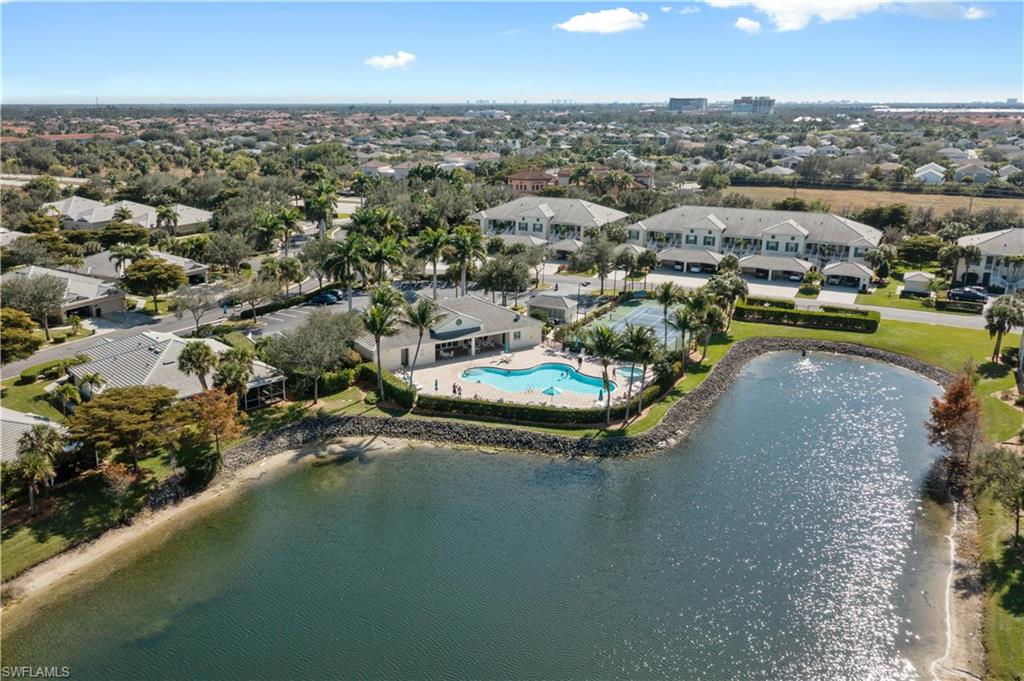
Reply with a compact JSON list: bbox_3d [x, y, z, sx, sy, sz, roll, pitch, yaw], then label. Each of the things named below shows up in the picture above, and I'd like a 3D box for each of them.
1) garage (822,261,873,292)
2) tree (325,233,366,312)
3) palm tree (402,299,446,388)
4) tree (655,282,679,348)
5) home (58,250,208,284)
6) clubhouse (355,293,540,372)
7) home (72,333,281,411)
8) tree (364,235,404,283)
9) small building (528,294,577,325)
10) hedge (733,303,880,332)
[{"bbox_3d":[63.522,-12.491,150.423,8.300,4.200,7.000,8,19,26],"label":"garage"},{"bbox_3d":[-26.179,-9.946,126.987,6.800,14.000,6.800,0,17,0],"label":"tree"},{"bbox_3d":[-10.470,0.418,95.054,5.300,11.169,5.100,0,17,0],"label":"palm tree"},{"bbox_3d":[20.837,-2.587,107.229,3.500,10.700,3.500,0,17,0],"label":"tree"},{"bbox_3d":[-73.518,-13.998,154.907,26.000,5.700,14.800,7,18,21],"label":"home"},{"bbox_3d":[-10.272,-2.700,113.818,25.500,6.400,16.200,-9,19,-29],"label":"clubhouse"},{"bbox_3d":[-42.566,2.457,96.734,18.300,6.300,29.500,-15,22,-41],"label":"home"},{"bbox_3d":[-24.171,-14.963,149.975,7.000,10.000,6.600,0,17,0],"label":"tree"},{"bbox_3d":[6.500,-5.404,128.406,7.600,4.000,4.700,9,19,26],"label":"small building"},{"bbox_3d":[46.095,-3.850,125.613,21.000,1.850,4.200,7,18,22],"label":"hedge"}]

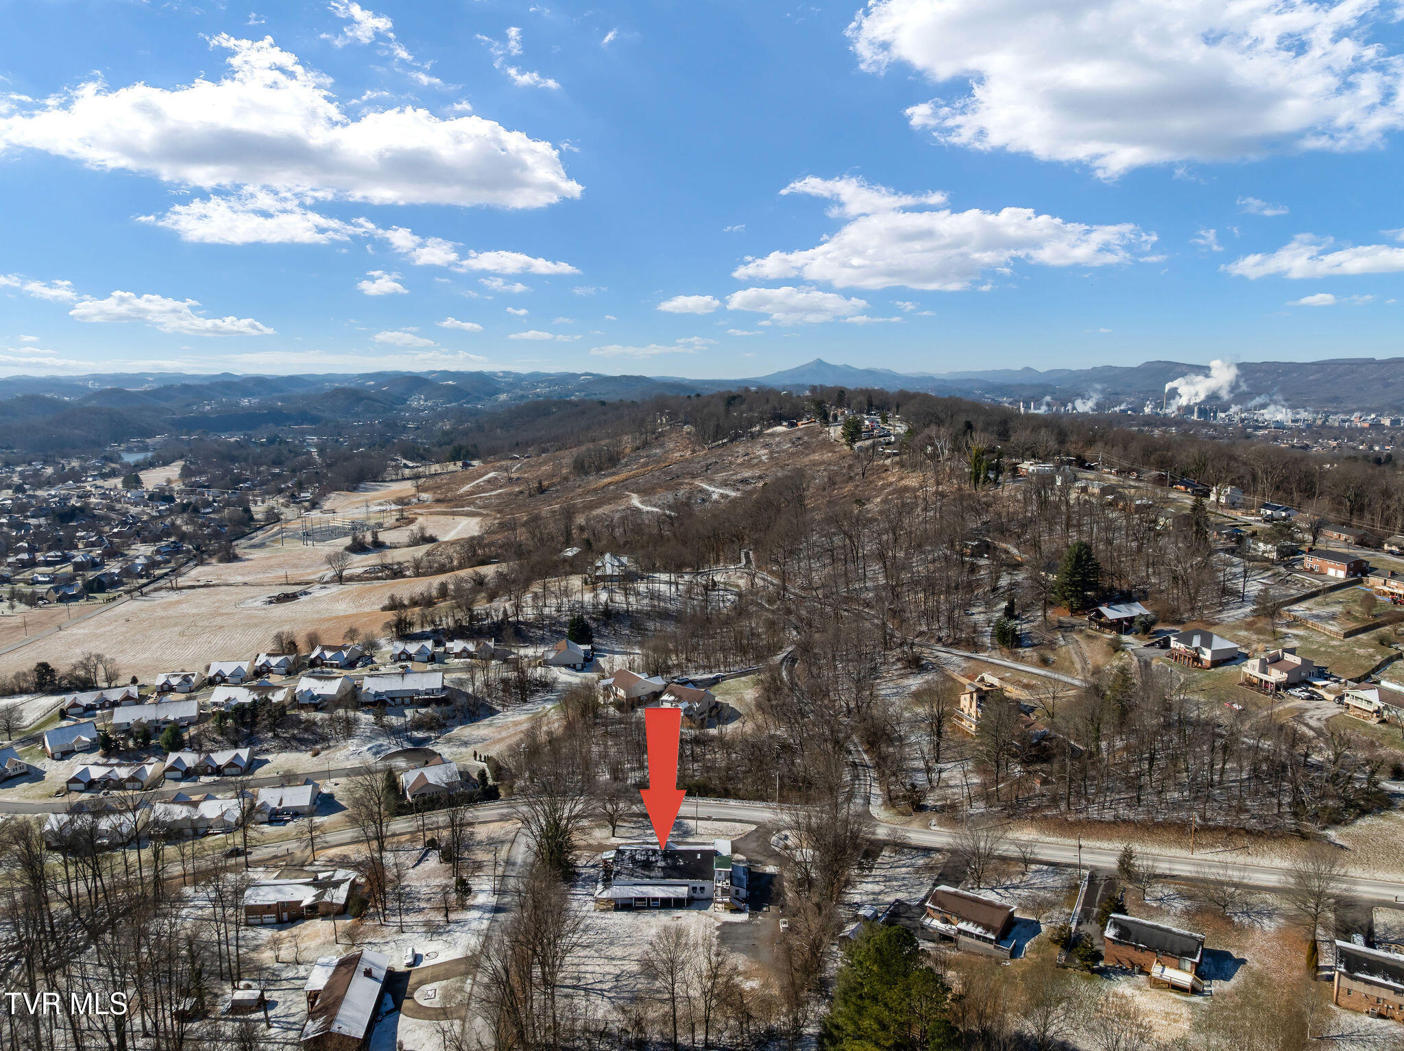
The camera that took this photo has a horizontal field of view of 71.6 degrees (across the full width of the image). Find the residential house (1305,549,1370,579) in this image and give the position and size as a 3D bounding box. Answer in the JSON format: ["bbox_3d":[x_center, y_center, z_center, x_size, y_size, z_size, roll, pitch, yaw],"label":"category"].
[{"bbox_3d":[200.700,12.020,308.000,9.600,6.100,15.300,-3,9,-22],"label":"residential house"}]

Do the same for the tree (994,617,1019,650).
[{"bbox_3d":[85.580,30.330,274.000,6.890,9.480,6.890,0,8,0],"label":"tree"}]

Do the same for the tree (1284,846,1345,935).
[{"bbox_3d":[110.430,66.060,175.370,9.630,17.360,9.630,0,9,0],"label":"tree"}]

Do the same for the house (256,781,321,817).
[{"bbox_3d":[-114.520,75.610,270.770,13.800,6.200,14.800,-1,9,-9],"label":"house"}]

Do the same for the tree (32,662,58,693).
[{"bbox_3d":[-240.038,54.884,355.454,7.400,11.600,7.400,-6,10,-34],"label":"tree"}]

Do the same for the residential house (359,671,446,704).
[{"bbox_3d":[-107.556,57.490,350.121,27.500,8.000,15.000,-2,9,-12],"label":"residential house"}]

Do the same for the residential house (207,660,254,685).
[{"bbox_3d":[-186.020,58.120,384.000,13.800,7.200,10.800,-1,8,-5],"label":"residential house"}]

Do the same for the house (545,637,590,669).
[{"bbox_3d":[-51.463,47.861,368.108,16.500,7.800,14.500,-1,9,-10],"label":"house"}]

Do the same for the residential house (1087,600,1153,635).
[{"bbox_3d":[126.817,27.436,296.240,16.300,7.200,10.700,-3,9,-22],"label":"residential house"}]

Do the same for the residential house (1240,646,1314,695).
[{"bbox_3d":[136.800,34.320,231.000,14.000,7.500,9.500,-4,9,-25],"label":"residential house"}]

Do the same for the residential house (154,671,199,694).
[{"bbox_3d":[-221.820,65.520,413.280,14.000,5.900,15.500,-2,9,-12],"label":"residential house"}]

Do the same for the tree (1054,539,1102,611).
[{"bbox_3d":[111.480,15.370,289.090,13.040,21.910,13.040,0,9,0],"label":"tree"}]

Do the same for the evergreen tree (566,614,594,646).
[{"bbox_3d":[-43.550,37.940,348.000,9.520,12.430,9.520,0,8,0],"label":"evergreen tree"}]

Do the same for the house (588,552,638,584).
[{"bbox_3d":[-38.345,18.369,421.698,19.000,10.500,13.500,0,8,0],"label":"house"}]

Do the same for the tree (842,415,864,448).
[{"bbox_3d":[99.480,-61.570,639.360,15.140,22.260,15.140,0,9,0],"label":"tree"}]

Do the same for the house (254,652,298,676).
[{"bbox_3d":[-171.560,56.020,392.000,13.800,7.200,10.800,-1,8,-4],"label":"house"}]

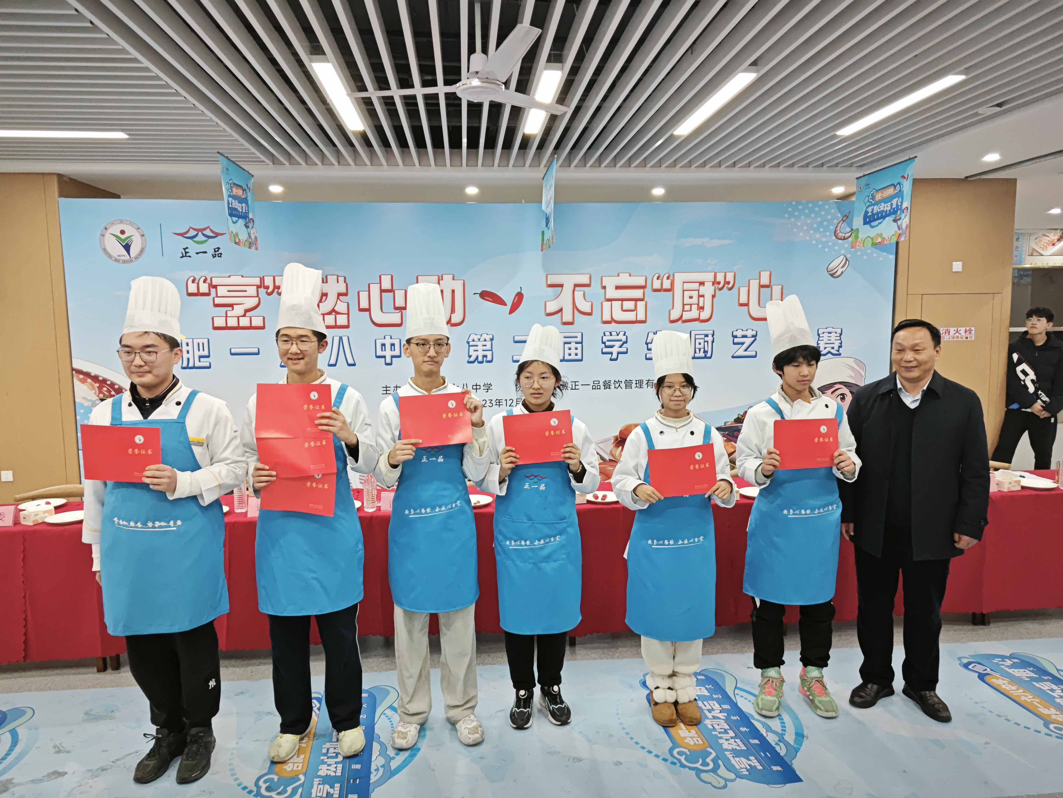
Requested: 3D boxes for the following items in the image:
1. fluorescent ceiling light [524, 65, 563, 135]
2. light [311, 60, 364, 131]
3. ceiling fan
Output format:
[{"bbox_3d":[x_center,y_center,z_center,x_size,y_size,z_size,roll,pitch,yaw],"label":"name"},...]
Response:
[{"bbox_3d":[0.054,-1.730,4.135,0.092,0.045,1.200,-1,6,-5],"label":"fluorescent ceiling light"},{"bbox_3d":[-1.103,-1.756,4.108,0.100,0.050,1.200,-1,6,-5],"label":"light"},{"bbox_3d":[-0.247,-1.497,3.012,1.100,0.390,1.060,-1,6,-5],"label":"ceiling fan"}]

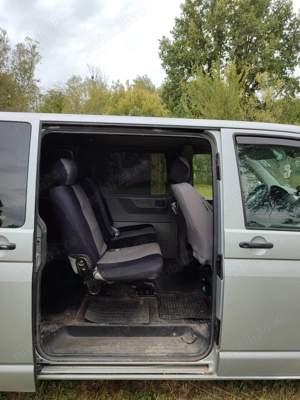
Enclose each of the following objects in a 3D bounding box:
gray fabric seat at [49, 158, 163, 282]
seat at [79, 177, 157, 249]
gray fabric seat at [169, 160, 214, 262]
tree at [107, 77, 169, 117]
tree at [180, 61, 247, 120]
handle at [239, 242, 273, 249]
[{"bbox_3d":[-0.354,0.145,2.422,0.850,0.935,0.530,1,7,-1],"label":"gray fabric seat"},{"bbox_3d":[-0.370,0.104,3.011,0.840,0.880,0.530,1,7,-1],"label":"seat"},{"bbox_3d":[0.524,0.143,2.286,0.770,0.940,0.530,1,7,-1],"label":"gray fabric seat"},{"bbox_3d":[-0.935,-4.446,19.622,4.292,7.566,3.863,2,7,0],"label":"tree"},{"bbox_3d":[3.659,-4.306,17.610,4.112,8.007,3.701,2,7,0],"label":"tree"},{"bbox_3d":[0.642,0.279,1.771,0.202,0.035,0.050,1,7,-1],"label":"handle"}]

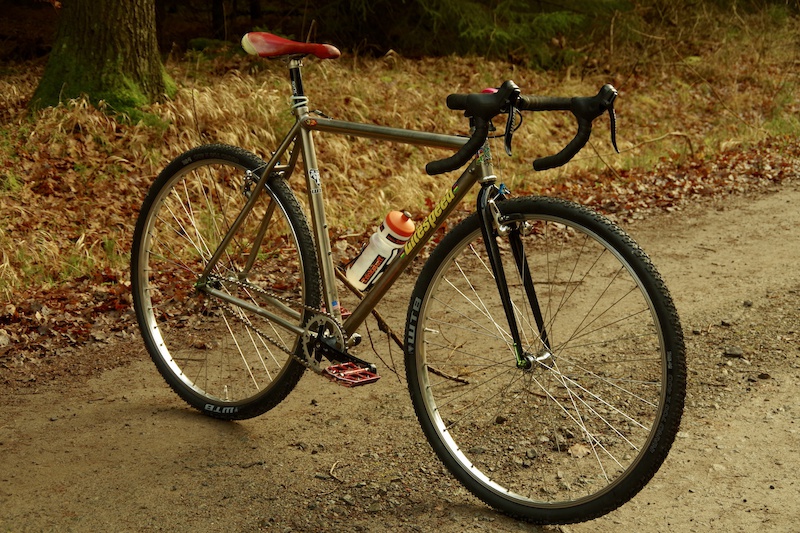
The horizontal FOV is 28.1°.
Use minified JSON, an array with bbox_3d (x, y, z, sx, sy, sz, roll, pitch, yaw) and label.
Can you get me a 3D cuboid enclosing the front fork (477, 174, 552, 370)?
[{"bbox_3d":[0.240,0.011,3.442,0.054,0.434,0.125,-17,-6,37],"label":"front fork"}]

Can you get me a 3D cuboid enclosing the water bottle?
[{"bbox_3d":[-0.039,-0.041,3.685,0.074,0.236,0.074,-7,53,-48],"label":"water bottle"}]

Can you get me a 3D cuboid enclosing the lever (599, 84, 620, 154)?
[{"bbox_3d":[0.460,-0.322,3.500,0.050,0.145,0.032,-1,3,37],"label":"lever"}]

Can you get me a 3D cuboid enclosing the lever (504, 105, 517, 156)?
[{"bbox_3d":[0.219,-0.270,3.173,0.030,0.110,0.020,-1,3,37],"label":"lever"}]

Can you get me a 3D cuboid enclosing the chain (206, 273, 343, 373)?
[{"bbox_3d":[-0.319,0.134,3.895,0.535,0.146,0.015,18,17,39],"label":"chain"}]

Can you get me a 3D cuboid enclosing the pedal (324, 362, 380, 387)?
[{"bbox_3d":[-0.106,0.241,3.595,0.097,0.020,0.100,20,18,39],"label":"pedal"}]

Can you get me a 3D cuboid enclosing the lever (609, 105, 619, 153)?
[{"bbox_3d":[0.467,-0.302,3.500,0.030,0.105,0.020,-1,3,37],"label":"lever"}]

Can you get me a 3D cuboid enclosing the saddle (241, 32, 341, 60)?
[{"bbox_3d":[-0.237,-0.519,3.807,0.282,0.055,0.138,12,13,41],"label":"saddle"}]

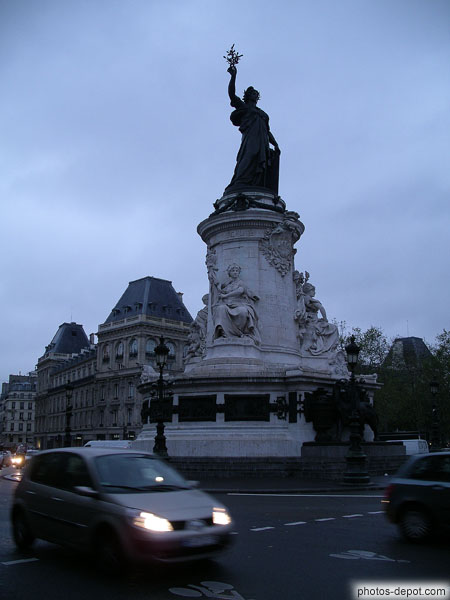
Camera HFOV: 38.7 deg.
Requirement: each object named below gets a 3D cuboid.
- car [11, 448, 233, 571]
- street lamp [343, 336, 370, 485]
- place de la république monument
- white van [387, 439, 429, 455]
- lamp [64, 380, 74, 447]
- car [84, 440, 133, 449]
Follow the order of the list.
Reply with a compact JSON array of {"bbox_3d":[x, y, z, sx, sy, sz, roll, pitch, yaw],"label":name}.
[{"bbox_3d":[-1.700,3.233,10.209,1.810,1.620,4.260,11,-17,-40],"label":"car"},{"bbox_3d":[5.156,4.327,25.574,1.150,5.850,1.150,0,-13,0],"label":"street lamp"},{"bbox_3d":[1.770,-3.384,37.665,15.500,26.000,16.000,9,-15,-34],"label":"place de la république monument"},{"bbox_3d":[12.200,11.263,47.076,5.100,2.150,1.950,-11,-17,40],"label":"white van"},{"bbox_3d":[-10.935,8.716,45.189,0.850,5.900,0.850,0,-13,0],"label":"lamp"},{"bbox_3d":[-10.366,13.154,55.465,5.100,2.150,1.950,2,-13,-8],"label":"car"}]

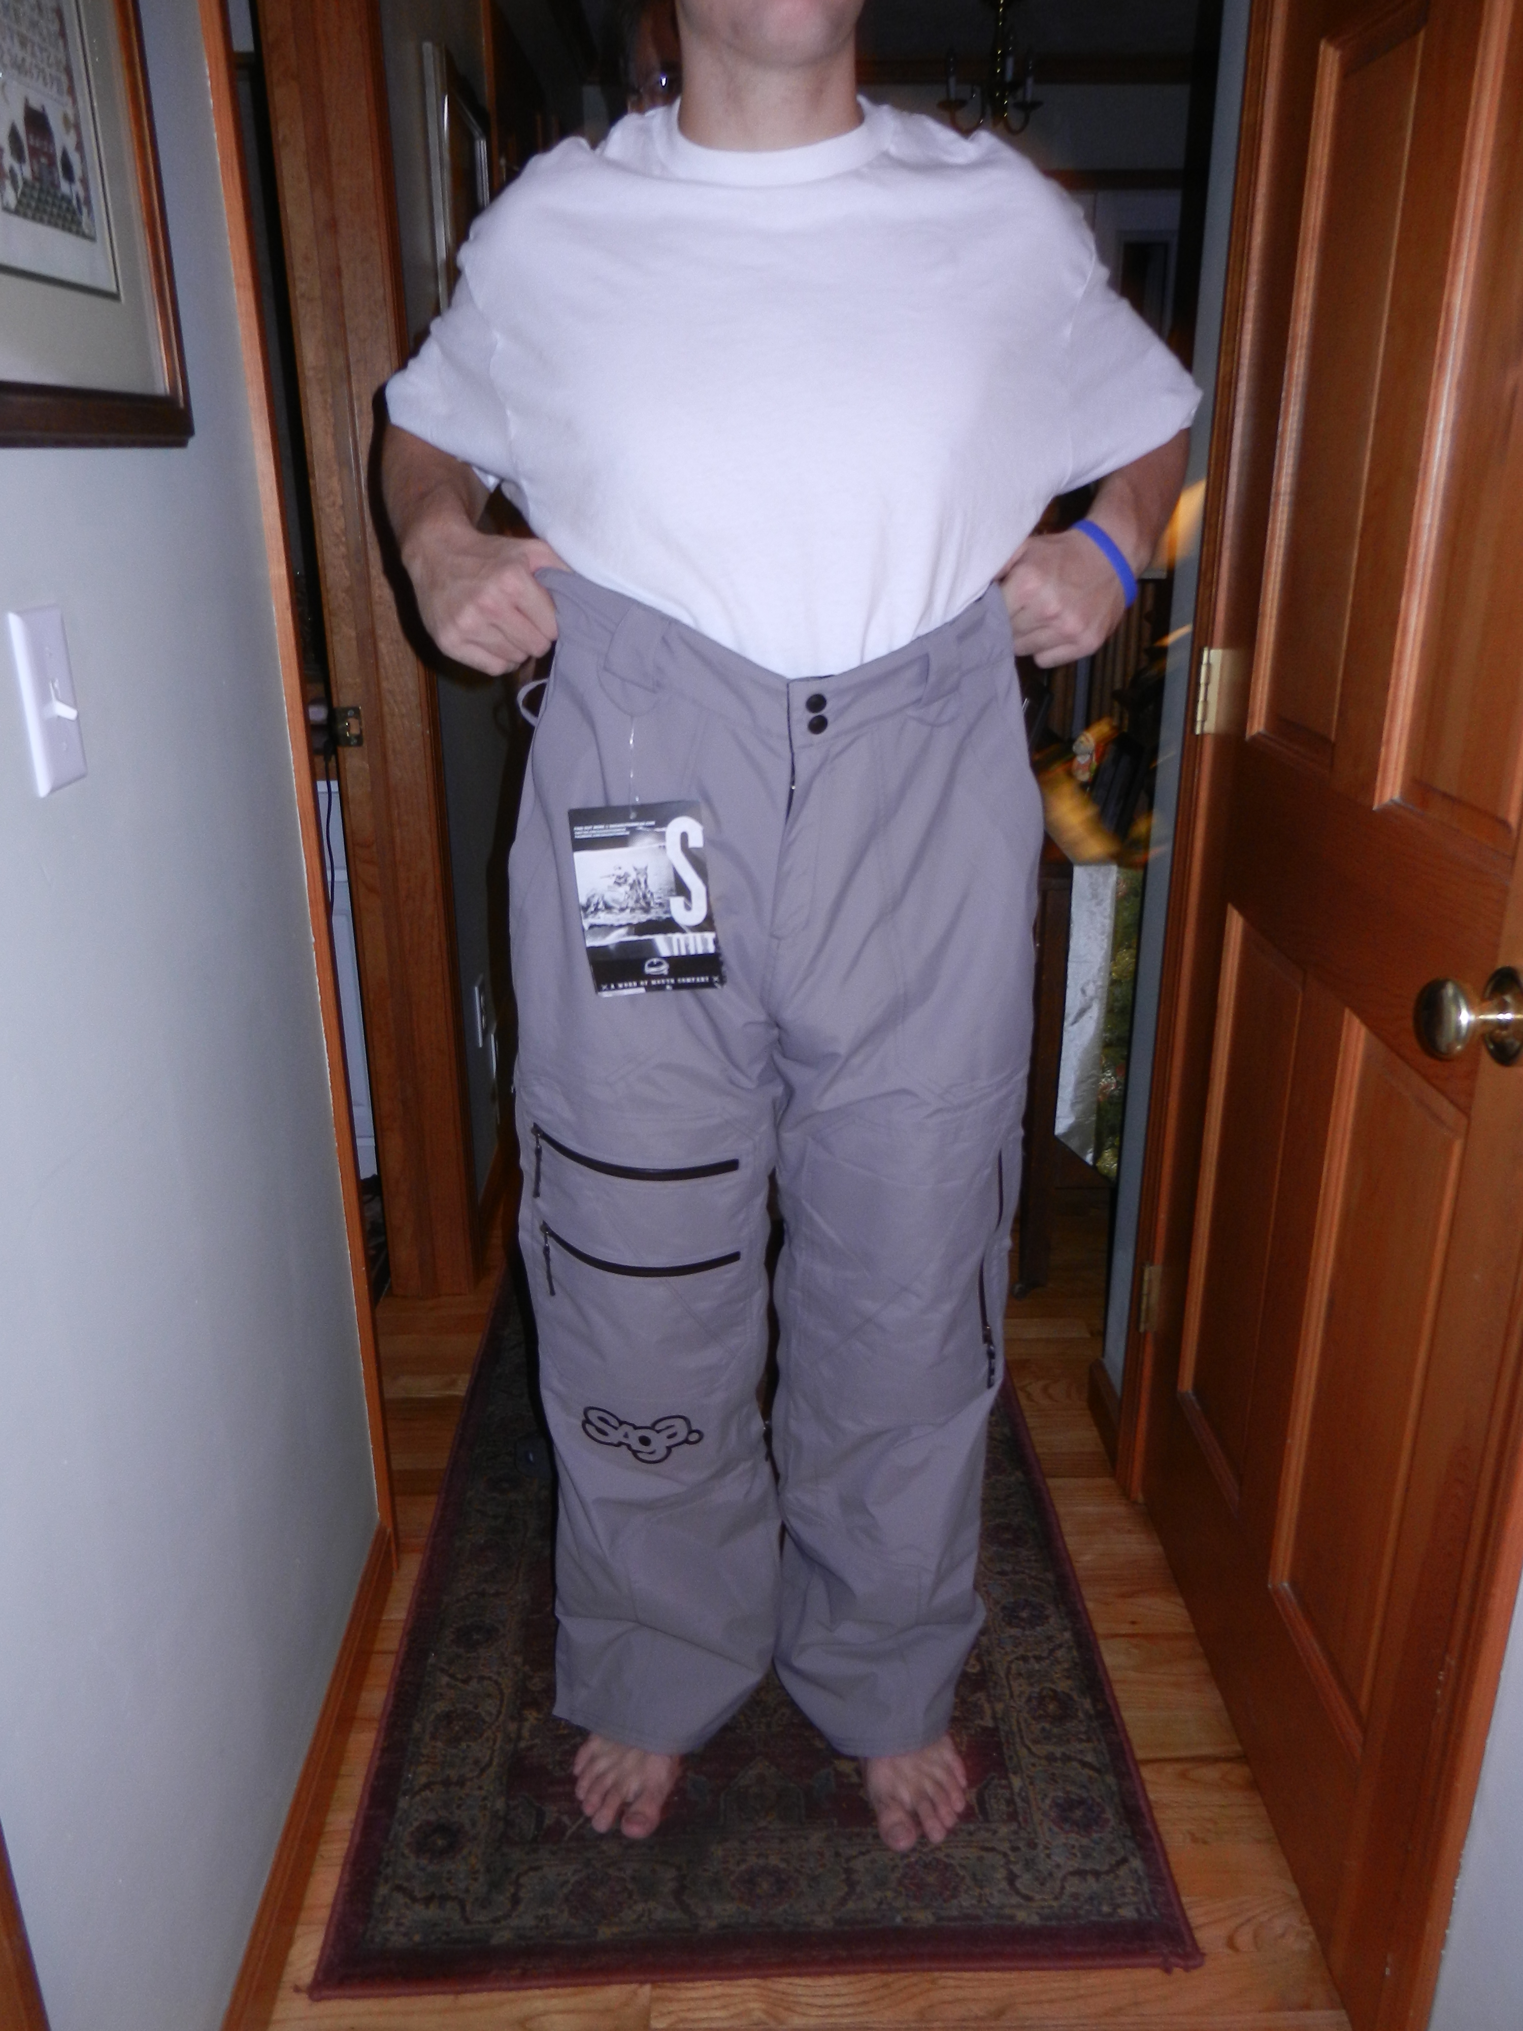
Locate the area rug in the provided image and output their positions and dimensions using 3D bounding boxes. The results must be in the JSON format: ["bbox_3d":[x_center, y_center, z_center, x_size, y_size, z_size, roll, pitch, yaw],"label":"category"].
[{"bbox_3d":[-0.020,0.619,1.981,0.800,0.012,1.420,-1,20,-1],"label":"area rug"}]

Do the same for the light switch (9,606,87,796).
[{"bbox_3d":[-0.445,-0.202,0.934,0.016,0.114,0.071,-1,20,-1],"label":"light switch"}]

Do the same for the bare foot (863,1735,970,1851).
[{"bbox_3d":[0.143,0.732,1.534,0.102,0.084,0.255,-5,21,-14],"label":"bare foot"}]

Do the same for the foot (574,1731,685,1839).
[{"bbox_3d":[-0.121,0.728,1.549,0.102,0.084,0.255,5,21,14],"label":"foot"}]

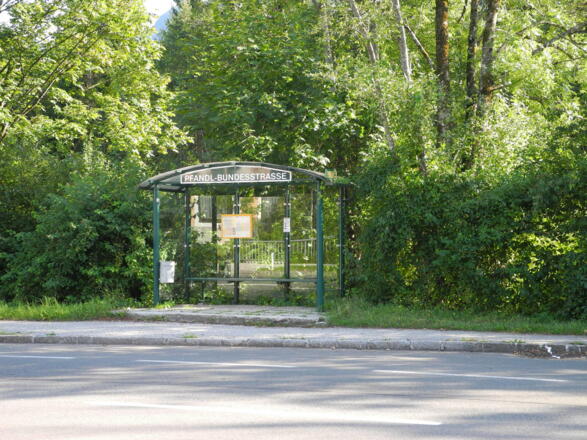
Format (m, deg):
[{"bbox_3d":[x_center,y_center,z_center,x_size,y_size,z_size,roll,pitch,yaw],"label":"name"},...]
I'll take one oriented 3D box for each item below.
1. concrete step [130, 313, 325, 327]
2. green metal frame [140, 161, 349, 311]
[{"bbox_3d":[-1.109,1.633,16.887,3.551,0.138,0.445,-1,-1,23],"label":"concrete step"},{"bbox_3d":[-0.783,0.287,18.703,3.770,2.600,1.420,-1,-1,21],"label":"green metal frame"}]

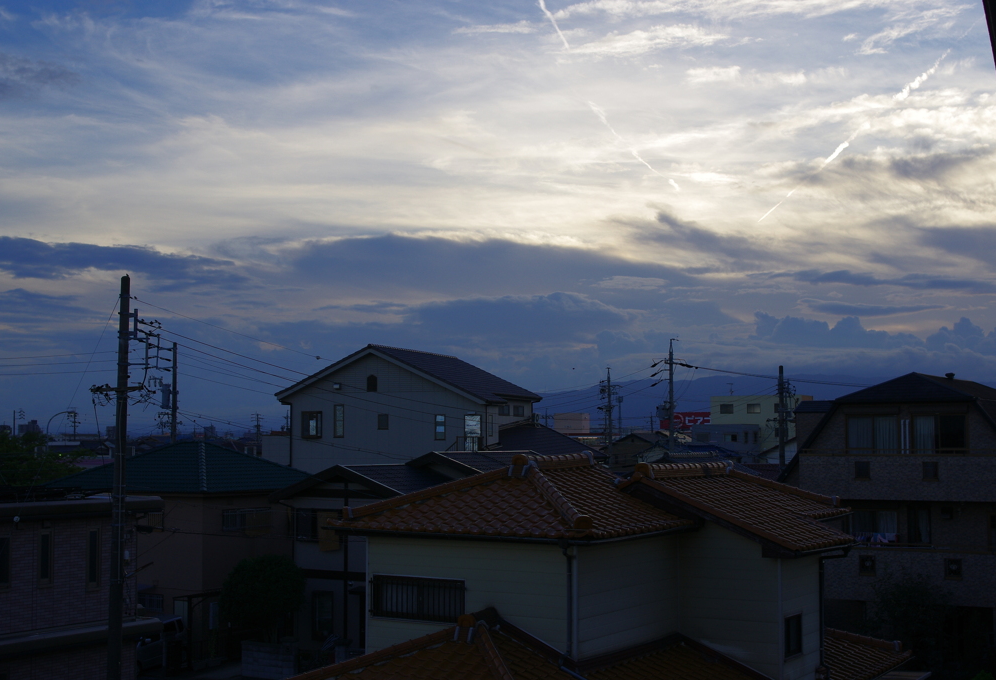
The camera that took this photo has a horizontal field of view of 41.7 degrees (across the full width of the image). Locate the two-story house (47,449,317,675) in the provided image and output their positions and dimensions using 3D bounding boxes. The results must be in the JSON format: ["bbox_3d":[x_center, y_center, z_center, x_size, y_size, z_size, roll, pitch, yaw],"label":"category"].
[{"bbox_3d":[-11.482,7.627,49.967,8.500,7.500,8.100,-3,-5,32],"label":"two-story house"}]

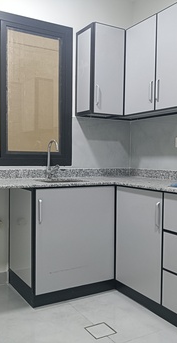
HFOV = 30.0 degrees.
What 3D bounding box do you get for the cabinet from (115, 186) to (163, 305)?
[{"bbox_3d":[0.604,0.519,2.600,0.560,0.774,0.540,-1,3,-30],"label":"cabinet"}]

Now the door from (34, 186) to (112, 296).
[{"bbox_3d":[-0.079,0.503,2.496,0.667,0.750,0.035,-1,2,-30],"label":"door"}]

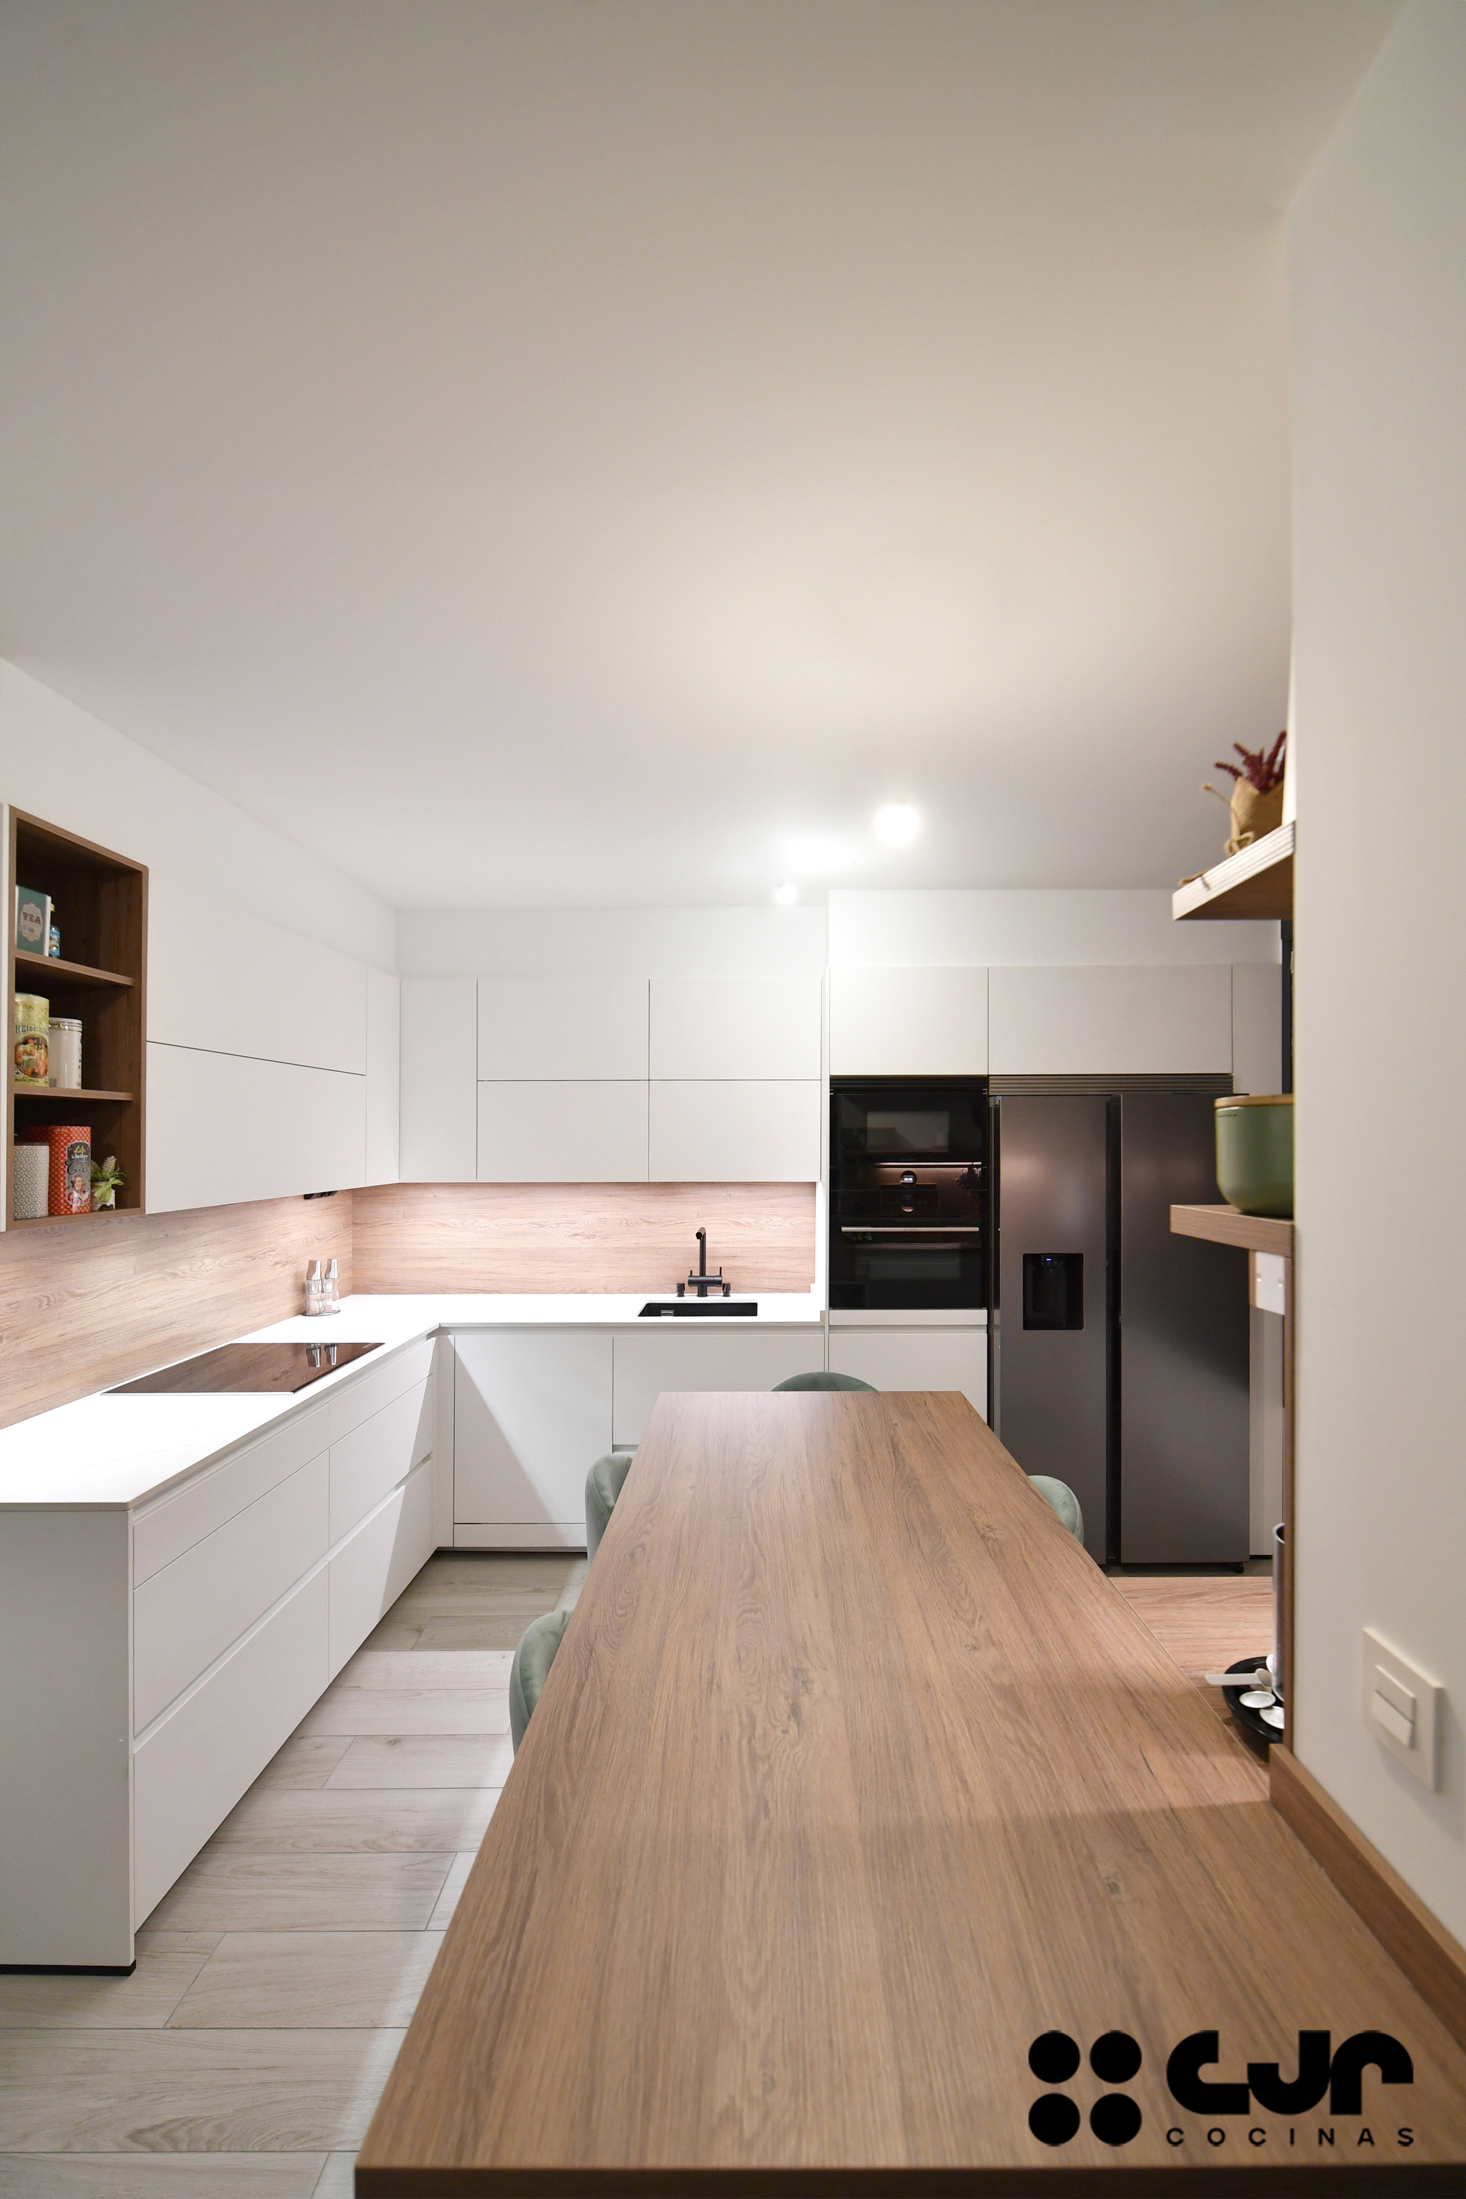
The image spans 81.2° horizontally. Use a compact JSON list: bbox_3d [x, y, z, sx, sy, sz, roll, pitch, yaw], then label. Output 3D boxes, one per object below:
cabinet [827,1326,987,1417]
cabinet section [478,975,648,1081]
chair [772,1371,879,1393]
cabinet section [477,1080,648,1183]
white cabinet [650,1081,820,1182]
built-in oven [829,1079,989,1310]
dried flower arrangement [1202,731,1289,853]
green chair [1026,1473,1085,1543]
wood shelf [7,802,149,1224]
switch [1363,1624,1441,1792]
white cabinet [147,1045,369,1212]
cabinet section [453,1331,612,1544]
[{"bbox_3d":[0.676,1.295,3.560,0.605,0.840,0.580,0,-2,1],"label":"cabinet"},{"bbox_3d":[-0.685,-0.283,3.640,0.695,0.415,0.350,0,-1,1],"label":"cabinet section"},{"bbox_3d":[0.260,1.265,2.320,0.500,0.930,0.530,0,-2,1],"label":"chair"},{"bbox_3d":[-0.685,0.134,3.640,0.695,0.415,0.350,0,-1,1],"label":"cabinet section"},{"bbox_3d":[0.017,0.137,3.627,0.690,0.412,0.355,0,-2,2],"label":"white cabinet"},{"bbox_3d":[0.671,0.367,3.495,0.596,0.872,0.560,0,-2,2],"label":"built-in oven"},{"bbox_3d":[0.755,-0.430,1.230,0.130,0.180,0.130,0,-2,1],"label":"dried flower arrangement"},{"bbox_3d":[0.453,1.213,1.718,0.510,0.915,0.490,0,-2,2],"label":"green chair"},{"bbox_3d":[-1.620,-0.154,1.900,0.370,0.845,0.395,0,-2,1],"label":"wood shelf"},{"bbox_3d":[0.590,0.538,0.757,0.012,0.087,0.086,0,-2,1],"label":"switch"},{"bbox_3d":[-1.547,0.094,2.588,0.355,0.410,1.130,0,-2,2],"label":"white cabinet"},{"bbox_3d":[-0.750,1.295,3.530,0.600,0.810,0.570,0,-1,1],"label":"cabinet section"}]

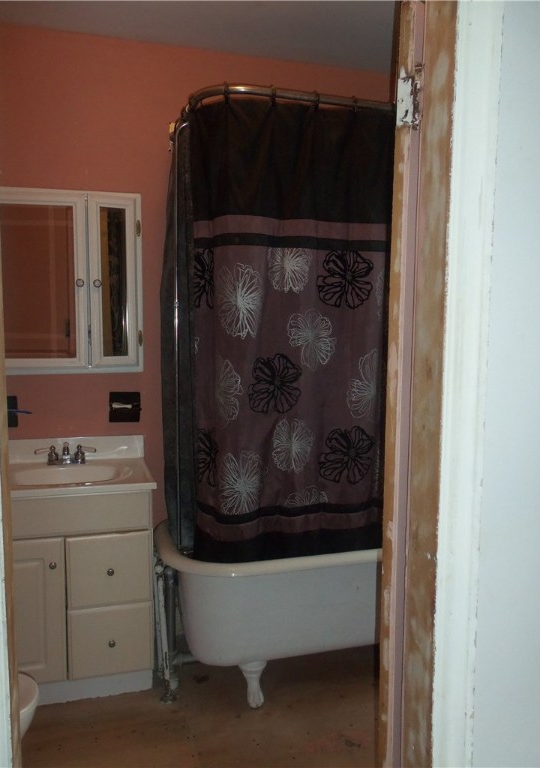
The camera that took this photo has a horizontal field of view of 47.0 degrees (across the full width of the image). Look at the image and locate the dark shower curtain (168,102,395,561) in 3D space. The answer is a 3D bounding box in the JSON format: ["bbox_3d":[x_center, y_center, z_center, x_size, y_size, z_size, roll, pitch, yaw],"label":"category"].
[{"bbox_3d":[0.221,-0.062,2.444,1.222,1.768,0.636,-1,5,-16],"label":"dark shower curtain"}]

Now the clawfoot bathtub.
[{"bbox_3d":[0.297,0.835,2.548,1.515,0.550,0.757,-1,5,-16],"label":"clawfoot bathtub"}]

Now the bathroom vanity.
[{"bbox_3d":[-0.782,0.679,2.397,0.636,0.875,0.491,-1,5,-16],"label":"bathroom vanity"}]

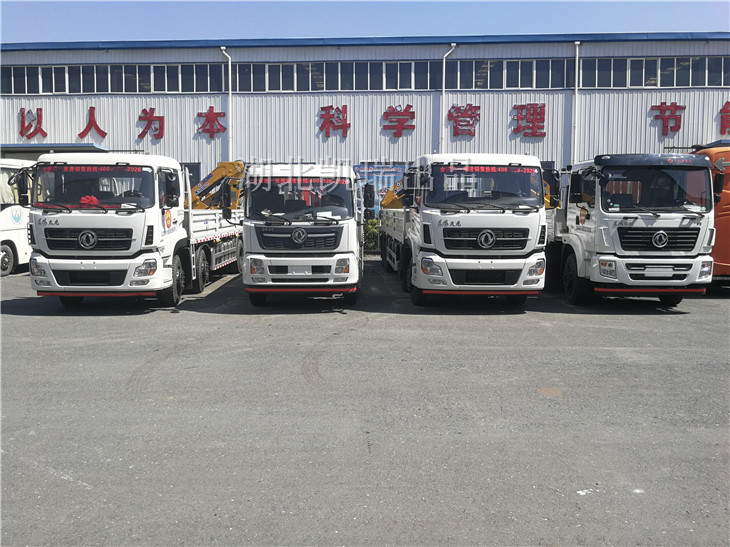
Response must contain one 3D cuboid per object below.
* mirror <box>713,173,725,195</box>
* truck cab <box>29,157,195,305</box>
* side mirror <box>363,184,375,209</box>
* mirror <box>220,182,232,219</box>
[{"bbox_3d":[7.030,-1.787,11.300,0.190,0.400,0.110,-1,6,-12],"label":"mirror"},{"bbox_3d":[-5.183,-0.812,11.629,2.510,3.080,2.200,0,6,-2],"label":"truck cab"},{"bbox_3d":[0.090,-1.542,11.400,0.195,0.450,0.100,-1,5,-18],"label":"side mirror"},{"bbox_3d":[-2.746,-1.440,11.350,0.200,0.690,0.120,1,6,8],"label":"mirror"}]

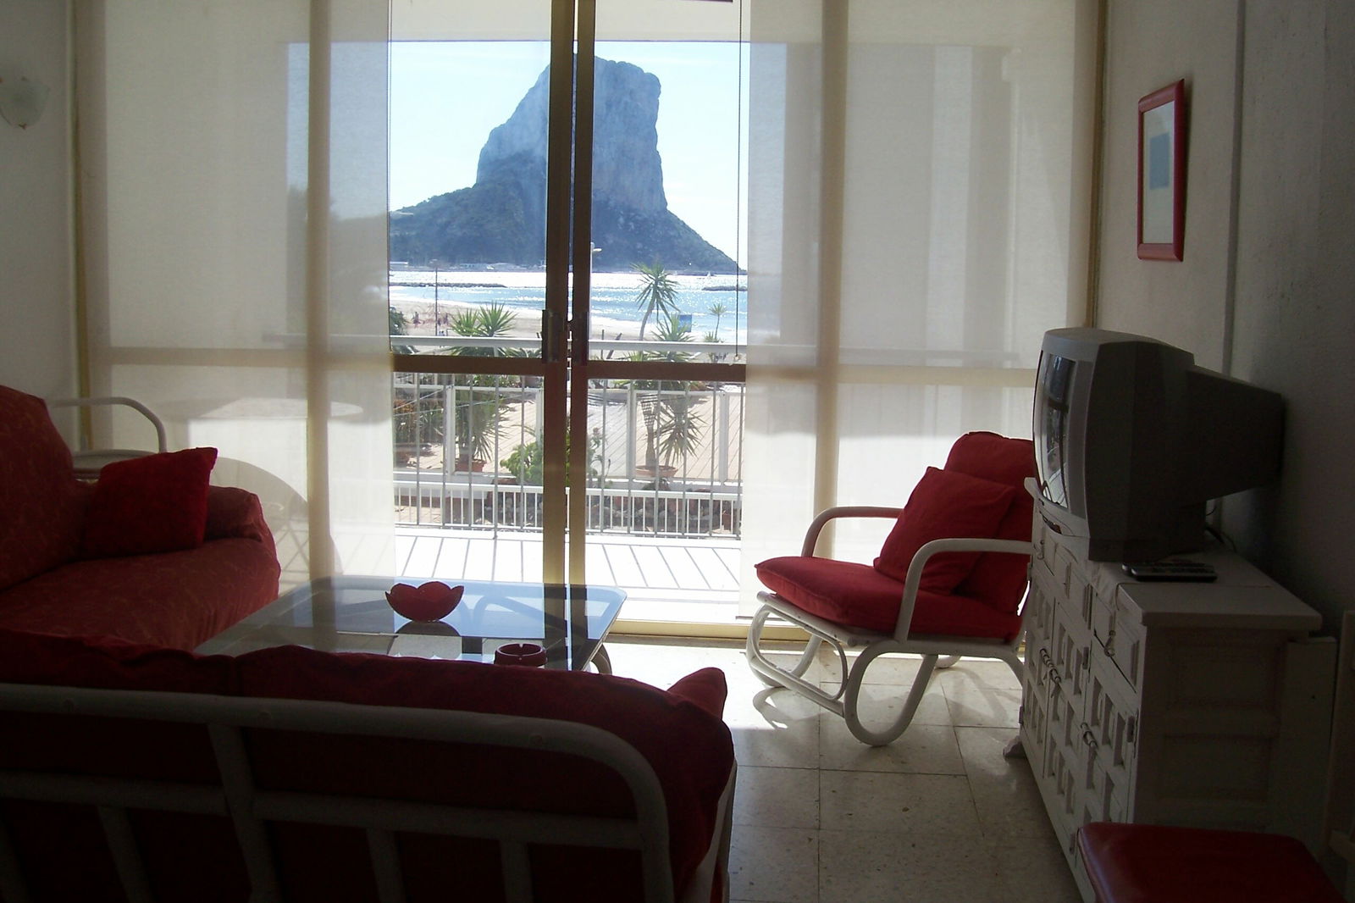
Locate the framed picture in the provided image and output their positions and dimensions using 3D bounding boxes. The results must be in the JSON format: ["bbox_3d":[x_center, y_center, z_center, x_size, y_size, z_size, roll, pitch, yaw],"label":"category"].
[{"bbox_3d":[1.392,-0.801,3.706,0.030,0.505,0.490,2,8,6],"label":"framed picture"}]

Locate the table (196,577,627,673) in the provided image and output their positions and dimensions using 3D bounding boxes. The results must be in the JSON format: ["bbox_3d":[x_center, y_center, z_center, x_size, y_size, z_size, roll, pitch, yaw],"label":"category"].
[{"bbox_3d":[-0.644,0.667,3.302,0.943,0.475,0.935,2,8,6],"label":"table"}]

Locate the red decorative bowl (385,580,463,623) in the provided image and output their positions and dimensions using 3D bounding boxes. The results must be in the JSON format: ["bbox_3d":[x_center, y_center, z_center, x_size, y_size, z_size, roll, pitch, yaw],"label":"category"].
[{"bbox_3d":[-0.647,0.390,3.294,0.190,0.084,0.190,1,8,0],"label":"red decorative bowl"}]

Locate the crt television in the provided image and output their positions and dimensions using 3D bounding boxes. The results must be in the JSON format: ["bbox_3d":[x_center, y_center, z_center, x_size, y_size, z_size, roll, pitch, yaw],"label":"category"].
[{"bbox_3d":[1.136,-0.031,3.059,0.445,0.490,0.550,2,8,4],"label":"crt television"}]

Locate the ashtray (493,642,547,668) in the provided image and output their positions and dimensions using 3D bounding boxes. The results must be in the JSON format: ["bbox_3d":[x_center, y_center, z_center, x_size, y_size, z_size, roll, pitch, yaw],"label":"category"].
[{"bbox_3d":[-0.364,0.469,2.960,0.118,0.032,0.118,2,8,6],"label":"ashtray"}]

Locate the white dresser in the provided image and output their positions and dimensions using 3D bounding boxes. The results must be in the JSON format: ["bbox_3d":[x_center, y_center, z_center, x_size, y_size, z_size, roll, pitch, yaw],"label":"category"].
[{"bbox_3d":[1.112,0.572,3.146,0.390,0.755,1.430,2,8,6],"label":"white dresser"}]

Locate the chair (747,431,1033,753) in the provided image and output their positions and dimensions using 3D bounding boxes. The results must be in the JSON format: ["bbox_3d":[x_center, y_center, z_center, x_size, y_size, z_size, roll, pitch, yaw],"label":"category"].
[{"bbox_3d":[0.764,0.386,4.077,0.920,0.870,0.640,-2,9,-22],"label":"chair"}]

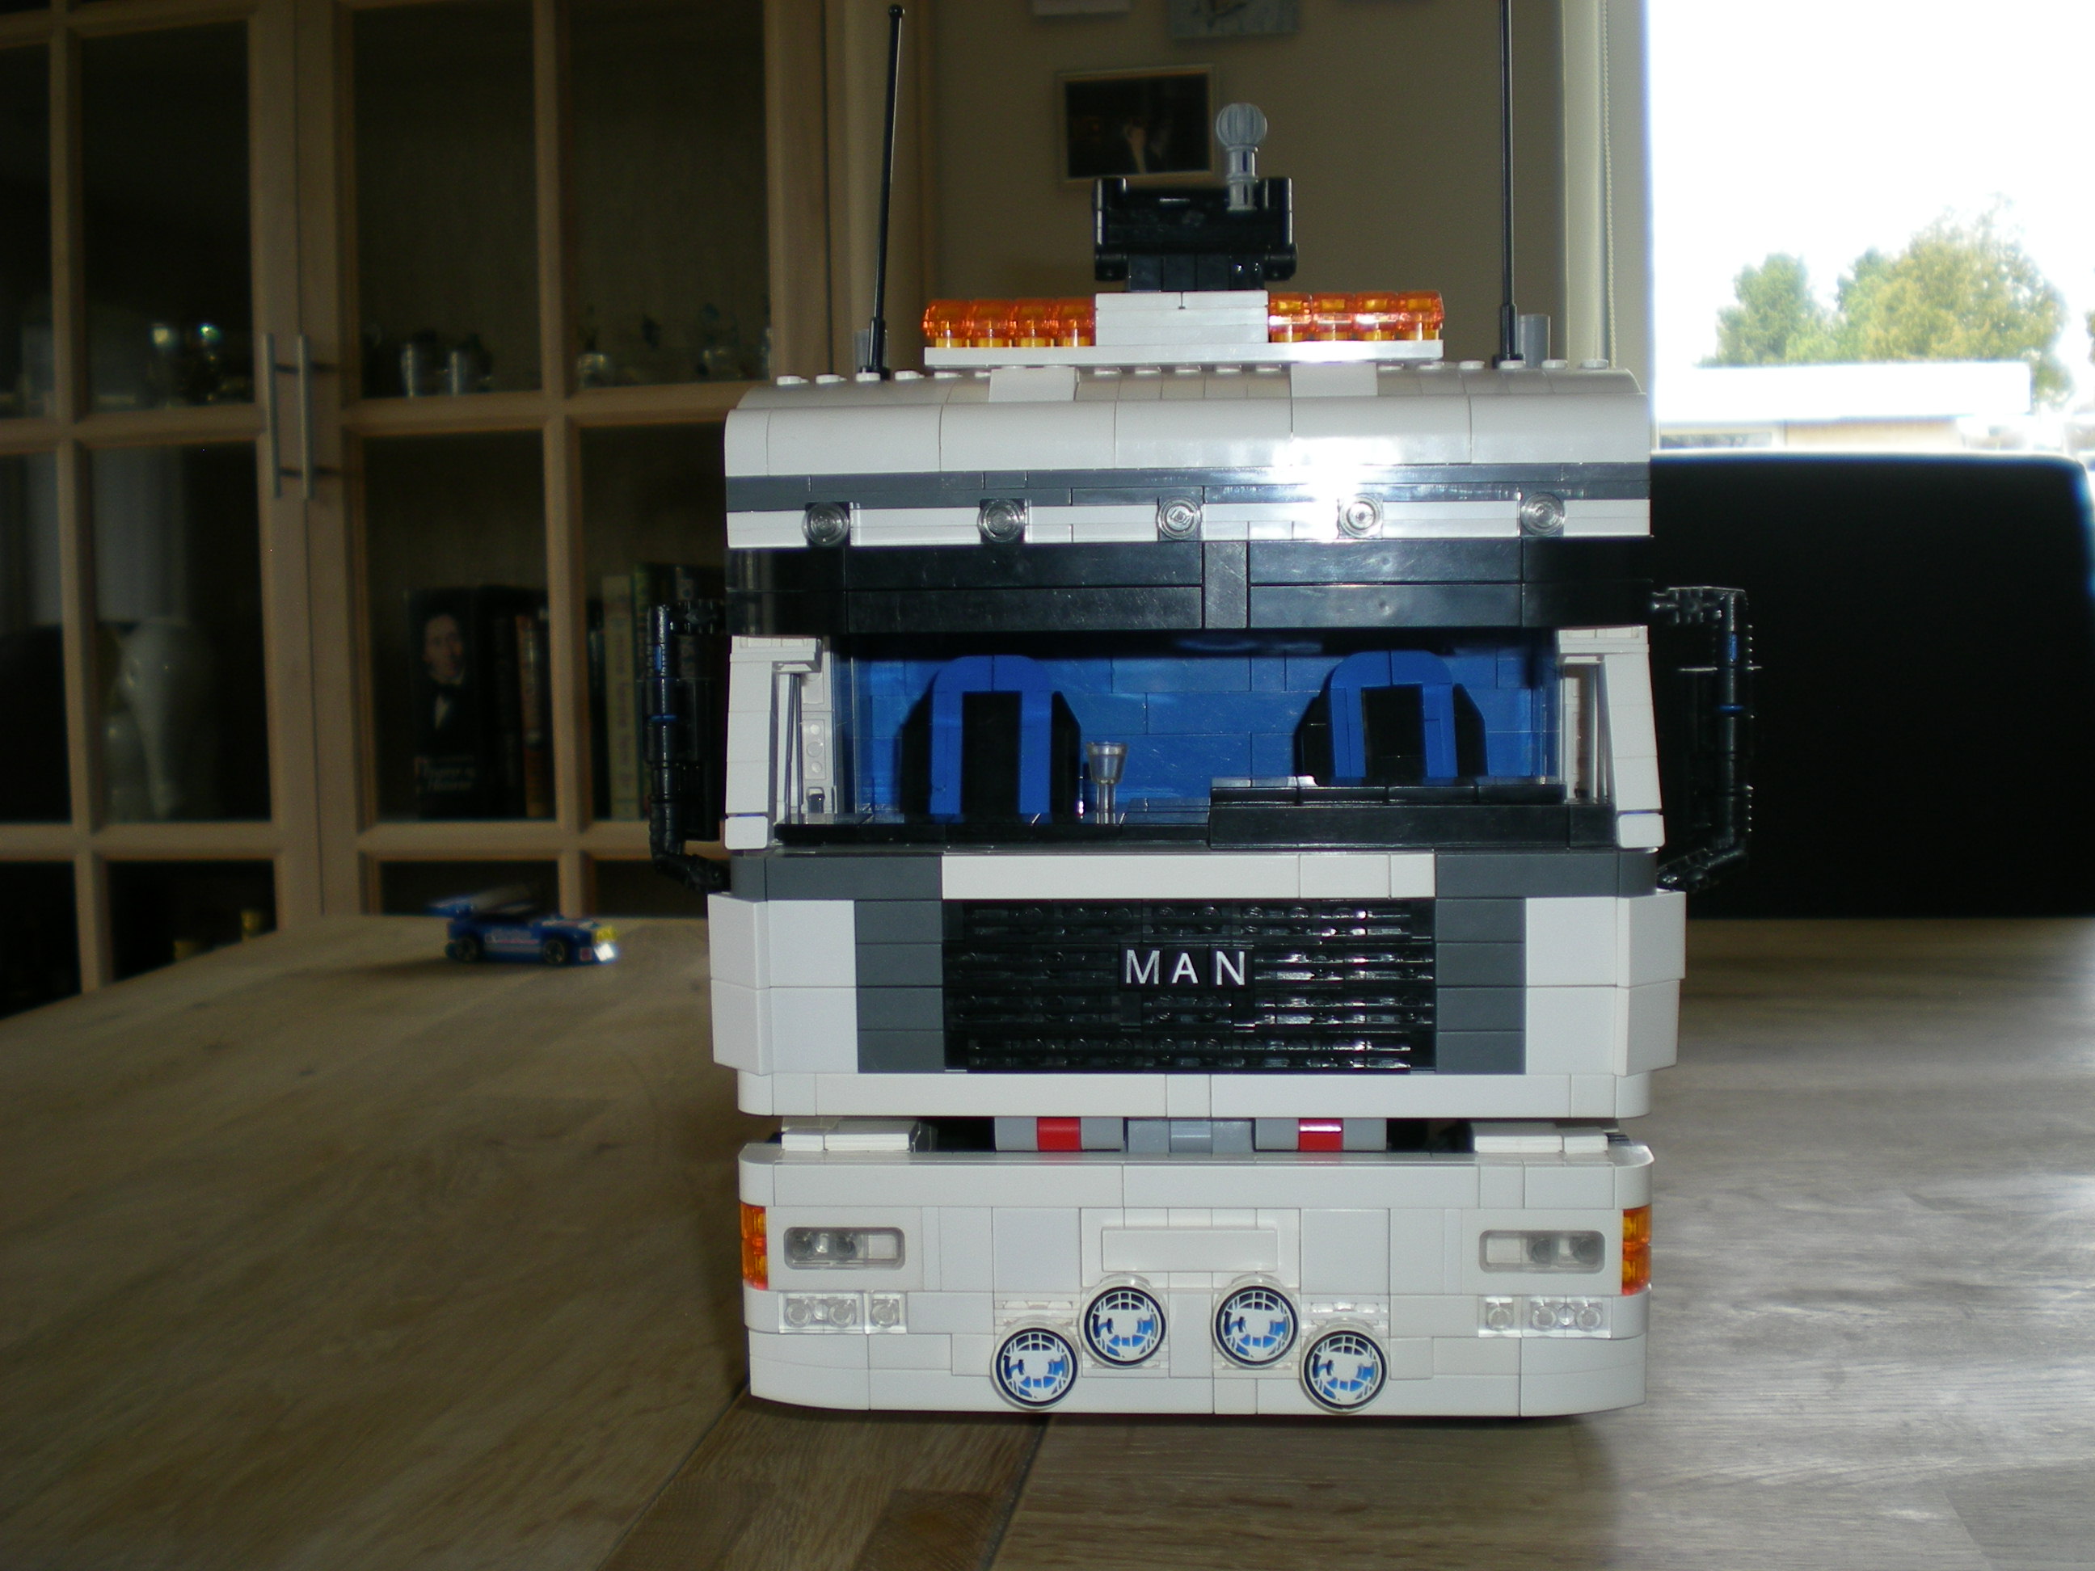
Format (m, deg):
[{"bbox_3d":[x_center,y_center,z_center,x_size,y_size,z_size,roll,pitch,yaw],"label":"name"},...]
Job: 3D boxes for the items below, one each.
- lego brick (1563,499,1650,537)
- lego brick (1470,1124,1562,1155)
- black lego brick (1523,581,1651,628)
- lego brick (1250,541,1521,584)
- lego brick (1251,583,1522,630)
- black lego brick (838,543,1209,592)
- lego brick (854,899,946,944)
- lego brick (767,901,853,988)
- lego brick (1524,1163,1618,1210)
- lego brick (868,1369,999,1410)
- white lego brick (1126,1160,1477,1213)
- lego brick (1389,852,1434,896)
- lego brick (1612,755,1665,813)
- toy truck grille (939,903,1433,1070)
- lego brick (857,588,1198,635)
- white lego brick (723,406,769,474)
[{"bbox_3d":[0.099,-0.047,0.409,0.015,0.006,0.007,0,6,4],"label":"lego brick"},{"bbox_3d":[0.085,0.063,0.417,0.016,0.003,0.015,-1,5,6],"label":"lego brick"},{"bbox_3d":[0.096,-0.032,0.407,0.024,0.008,0.006,0,6,5],"label":"black lego brick"},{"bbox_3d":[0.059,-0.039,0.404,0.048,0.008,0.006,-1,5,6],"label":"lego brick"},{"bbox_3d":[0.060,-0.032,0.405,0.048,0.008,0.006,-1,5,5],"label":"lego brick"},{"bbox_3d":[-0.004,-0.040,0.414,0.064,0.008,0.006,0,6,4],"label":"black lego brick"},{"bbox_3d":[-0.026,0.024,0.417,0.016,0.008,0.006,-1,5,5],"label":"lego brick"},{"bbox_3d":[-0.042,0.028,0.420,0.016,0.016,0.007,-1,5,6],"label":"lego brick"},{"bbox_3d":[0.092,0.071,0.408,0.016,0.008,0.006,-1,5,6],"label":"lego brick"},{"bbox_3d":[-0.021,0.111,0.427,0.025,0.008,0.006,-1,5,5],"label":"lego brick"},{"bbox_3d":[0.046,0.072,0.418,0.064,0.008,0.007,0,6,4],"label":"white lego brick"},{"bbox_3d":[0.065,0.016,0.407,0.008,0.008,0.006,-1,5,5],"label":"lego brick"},{"bbox_3d":[0.105,0.001,0.412,0.008,0.010,0.008,0,-14,5],"label":"lego brick"},{"bbox_3d":[0.026,0.035,0.414,0.088,0.032,0.008,-1,5,6],"label":"toy truck grille"},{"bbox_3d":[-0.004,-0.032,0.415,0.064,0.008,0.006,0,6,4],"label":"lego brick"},{"bbox_3d":[-0.054,-0.063,0.430,0.008,0.013,0.016,-1,5,6],"label":"white lego brick"}]

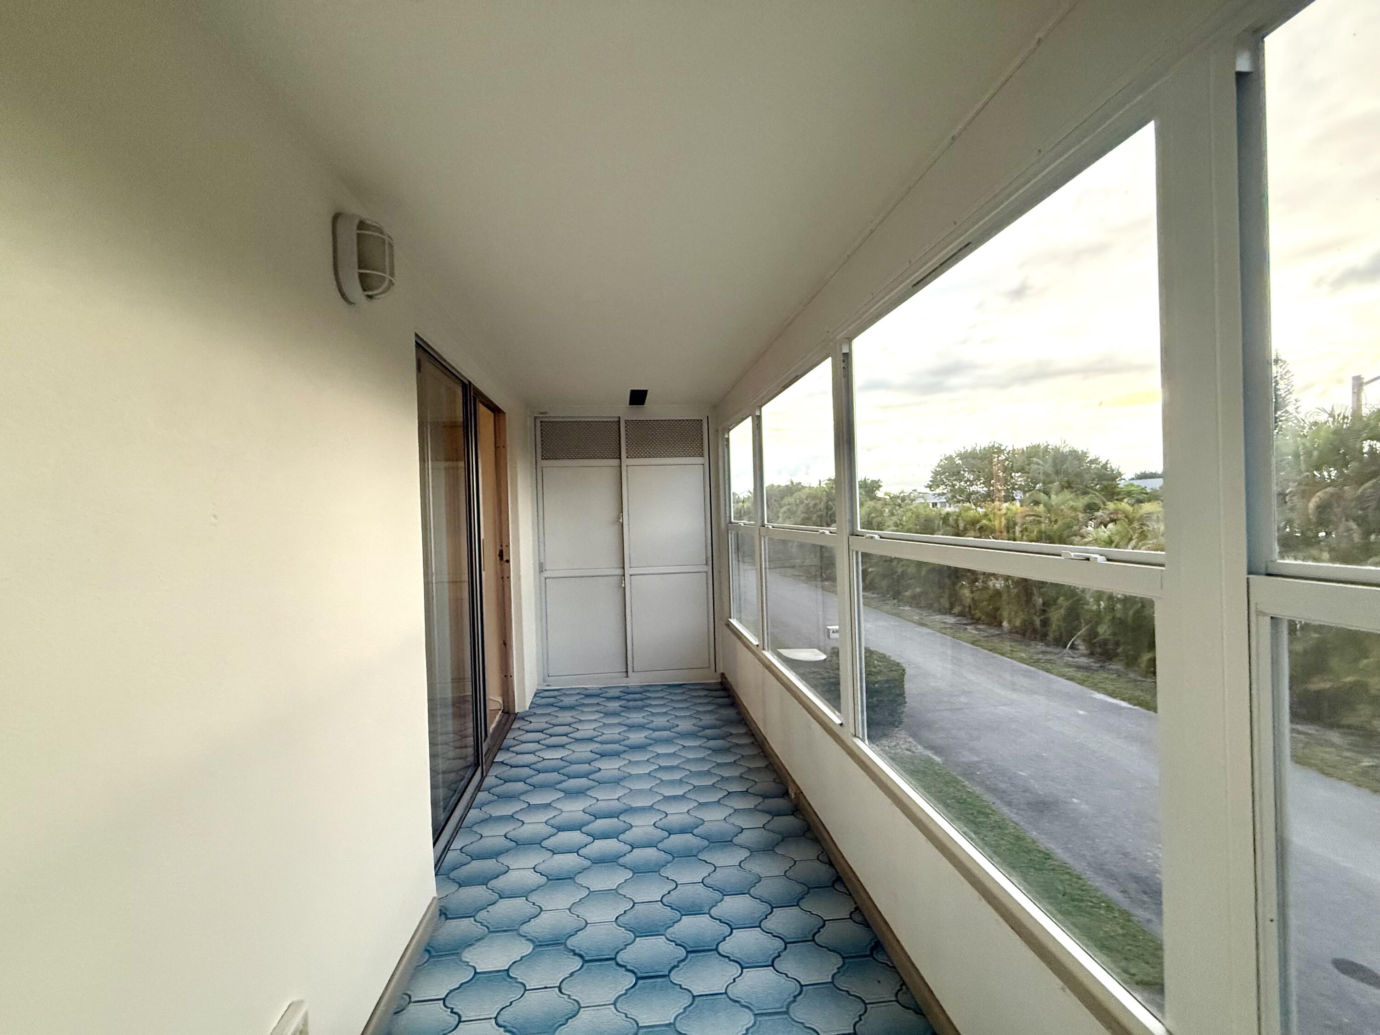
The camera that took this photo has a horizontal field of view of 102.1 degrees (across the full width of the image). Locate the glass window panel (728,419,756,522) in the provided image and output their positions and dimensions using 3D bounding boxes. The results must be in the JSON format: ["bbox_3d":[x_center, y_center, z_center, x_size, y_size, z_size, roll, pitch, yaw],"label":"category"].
[{"bbox_3d":[0.378,-0.319,4.080,0.030,0.730,0.860,-2,1,-7],"label":"glass window panel"}]

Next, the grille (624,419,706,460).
[{"bbox_3d":[-0.204,-0.656,4.639,0.630,0.325,0.030,-2,1,-7],"label":"grille"}]

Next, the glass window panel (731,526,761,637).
[{"bbox_3d":[0.386,0.452,4.055,0.030,0.760,0.930,-2,1,-7],"label":"glass window panel"}]

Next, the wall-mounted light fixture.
[{"bbox_3d":[-0.885,-0.709,1.536,0.110,0.240,0.155,-2,1,-7],"label":"wall-mounted light fixture"}]

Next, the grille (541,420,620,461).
[{"bbox_3d":[-0.896,-0.634,4.580,0.630,0.325,0.030,-2,1,-7],"label":"grille"}]

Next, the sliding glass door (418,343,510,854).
[{"bbox_3d":[-1.187,0.340,3.045,0.100,2.100,1.830,-2,1,-7],"label":"sliding glass door"}]

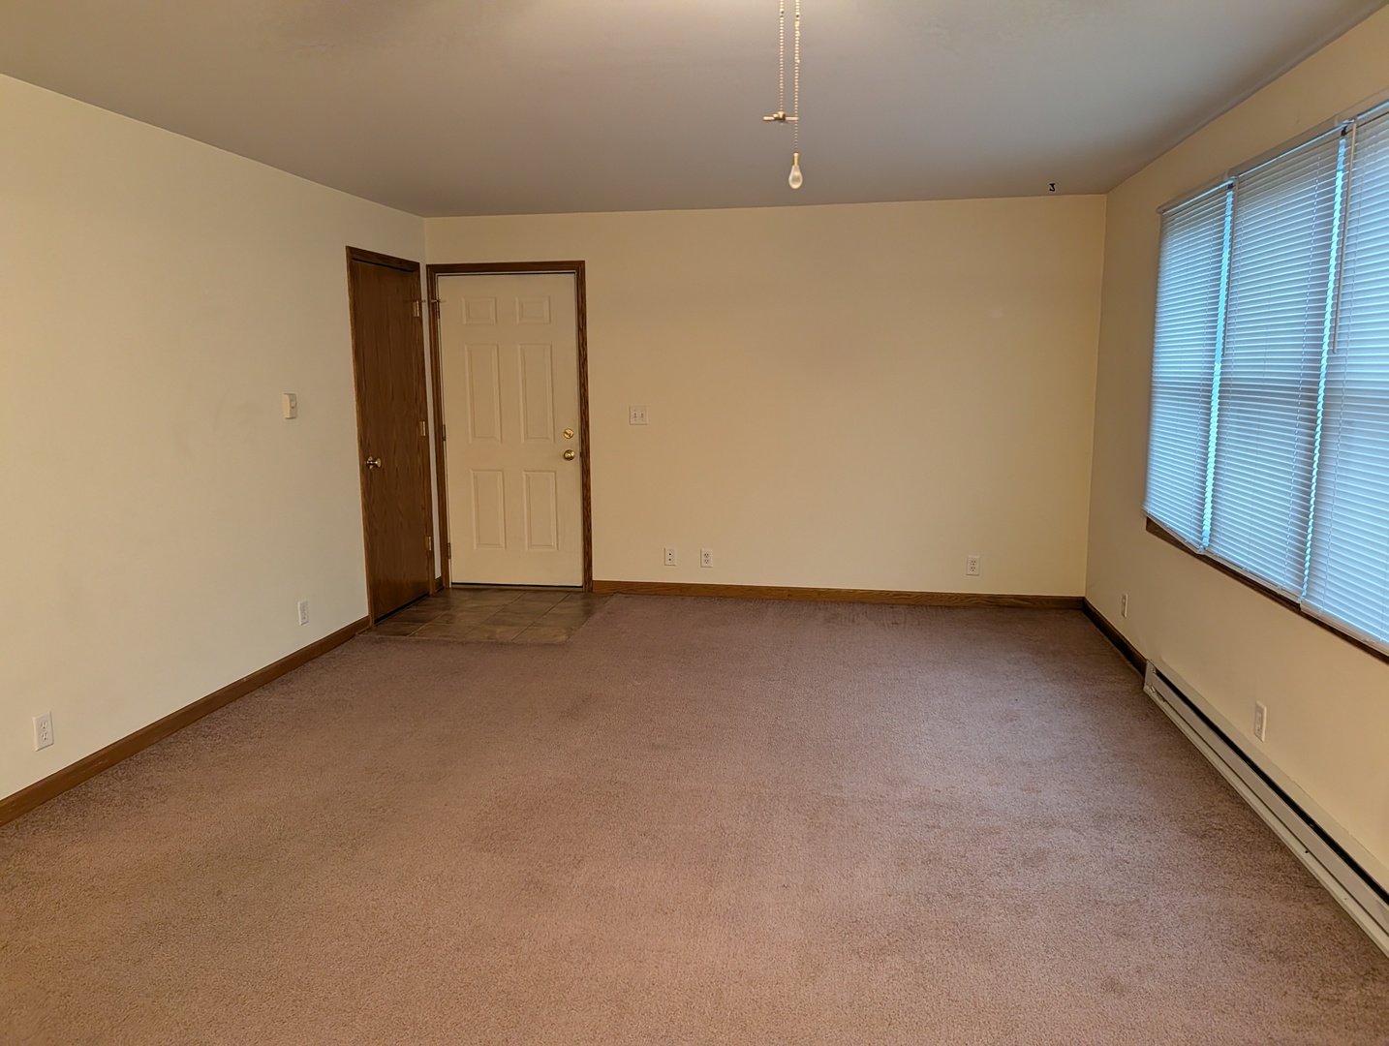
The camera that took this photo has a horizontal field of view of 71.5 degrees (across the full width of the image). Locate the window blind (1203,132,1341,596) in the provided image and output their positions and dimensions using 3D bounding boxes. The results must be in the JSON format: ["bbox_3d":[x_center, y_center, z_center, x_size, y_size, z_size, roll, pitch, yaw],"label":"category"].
[{"bbox_3d":[1.920,-0.513,3.257,0.040,1.390,0.840,1,9,10],"label":"window blind"}]

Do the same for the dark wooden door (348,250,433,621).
[{"bbox_3d":[-1.826,-0.514,5.859,0.050,2.137,0.870,1,9,10],"label":"dark wooden door"}]

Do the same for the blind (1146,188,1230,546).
[{"bbox_3d":[2.062,-0.655,4.085,0.040,1.382,0.815,1,9,10],"label":"blind"}]

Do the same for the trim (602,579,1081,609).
[{"bbox_3d":[0.851,0.457,6.134,3.093,0.093,0.020,1,9,10],"label":"trim"}]

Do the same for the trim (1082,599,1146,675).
[{"bbox_3d":[2.261,0.587,5.263,0.020,0.093,1.268,1,9,10],"label":"trim"}]

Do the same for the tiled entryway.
[{"bbox_3d":[-1.212,0.555,5.913,1.214,0.020,1.168,1,9,10],"label":"tiled entryway"}]

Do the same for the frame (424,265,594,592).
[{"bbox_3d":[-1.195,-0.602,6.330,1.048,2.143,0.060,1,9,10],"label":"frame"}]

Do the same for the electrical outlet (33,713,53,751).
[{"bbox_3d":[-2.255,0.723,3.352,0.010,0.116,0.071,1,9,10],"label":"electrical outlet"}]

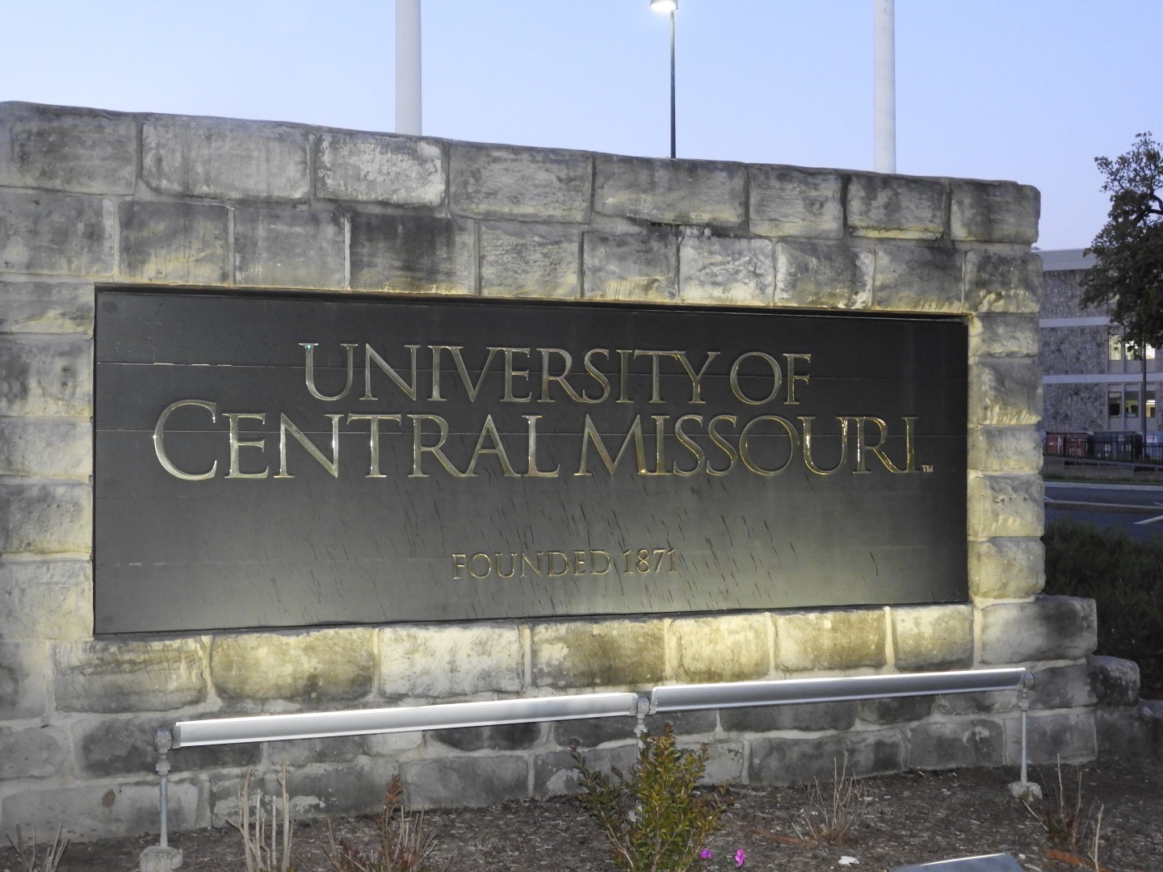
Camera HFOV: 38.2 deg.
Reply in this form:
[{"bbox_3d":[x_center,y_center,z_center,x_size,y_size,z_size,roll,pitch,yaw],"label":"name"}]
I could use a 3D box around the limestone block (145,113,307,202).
[{"bbox_3d":[-1.672,-1.270,7.826,0.764,0.354,0.300,0,-1,-20],"label":"limestone block"}]

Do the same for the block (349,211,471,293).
[{"bbox_3d":[-0.733,-0.733,6.904,0.523,0.308,0.260,0,0,-23],"label":"block"}]

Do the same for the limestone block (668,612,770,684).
[{"bbox_3d":[0.590,0.975,7.859,0.519,0.310,0.300,0,-1,-21],"label":"limestone block"}]

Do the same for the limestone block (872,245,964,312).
[{"bbox_3d":[1.591,-0.762,8.309,0.516,0.306,0.280,0,-1,-22],"label":"limestone block"}]

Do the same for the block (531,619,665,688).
[{"bbox_3d":[0.025,0.923,7.213,0.611,0.265,0.260,0,0,-23],"label":"block"}]

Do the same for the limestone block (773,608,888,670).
[{"bbox_3d":[1.135,0.965,8.069,0.601,0.278,0.300,0,-1,-21],"label":"limestone block"}]

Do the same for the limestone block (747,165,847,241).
[{"bbox_3d":[0.967,-1.096,8.031,0.501,0.319,0.300,0,-1,-21],"label":"limestone block"}]

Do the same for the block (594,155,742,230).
[{"bbox_3d":[0.359,-1.115,7.813,0.762,0.304,0.280,0,-1,-22],"label":"block"}]

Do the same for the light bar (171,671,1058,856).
[{"bbox_3d":[0.240,1.284,6.747,3.862,0.506,0.150,0,0,-23],"label":"light bar"}]

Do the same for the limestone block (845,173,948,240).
[{"bbox_3d":[1.473,-1.101,8.226,0.552,0.290,0.300,0,-1,-21],"label":"limestone block"}]

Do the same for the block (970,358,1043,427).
[{"bbox_3d":[2.045,-0.213,8.446,0.437,0.331,0.320,0,-1,-21],"label":"block"}]

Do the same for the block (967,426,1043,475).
[{"bbox_3d":[2.088,0.074,8.493,0.377,0.238,0.280,0,-1,-22],"label":"block"}]

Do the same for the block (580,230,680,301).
[{"bbox_3d":[0.173,-0.761,7.720,0.468,0.305,0.300,0,-1,-21],"label":"block"}]

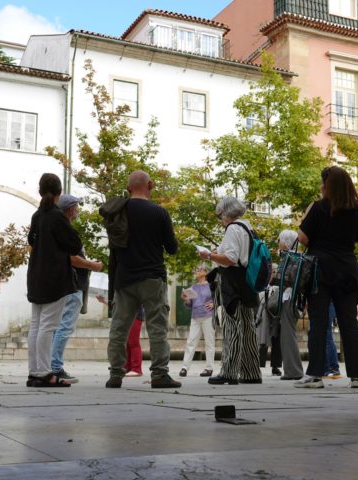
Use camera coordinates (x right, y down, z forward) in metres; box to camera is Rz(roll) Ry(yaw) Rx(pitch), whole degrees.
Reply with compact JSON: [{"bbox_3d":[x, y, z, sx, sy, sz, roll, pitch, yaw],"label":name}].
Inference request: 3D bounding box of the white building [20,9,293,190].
[{"bbox_3d":[-1.216,-2.139,30.582,9.753,14.573,9.000,4,-10,-24],"label":"white building"}]

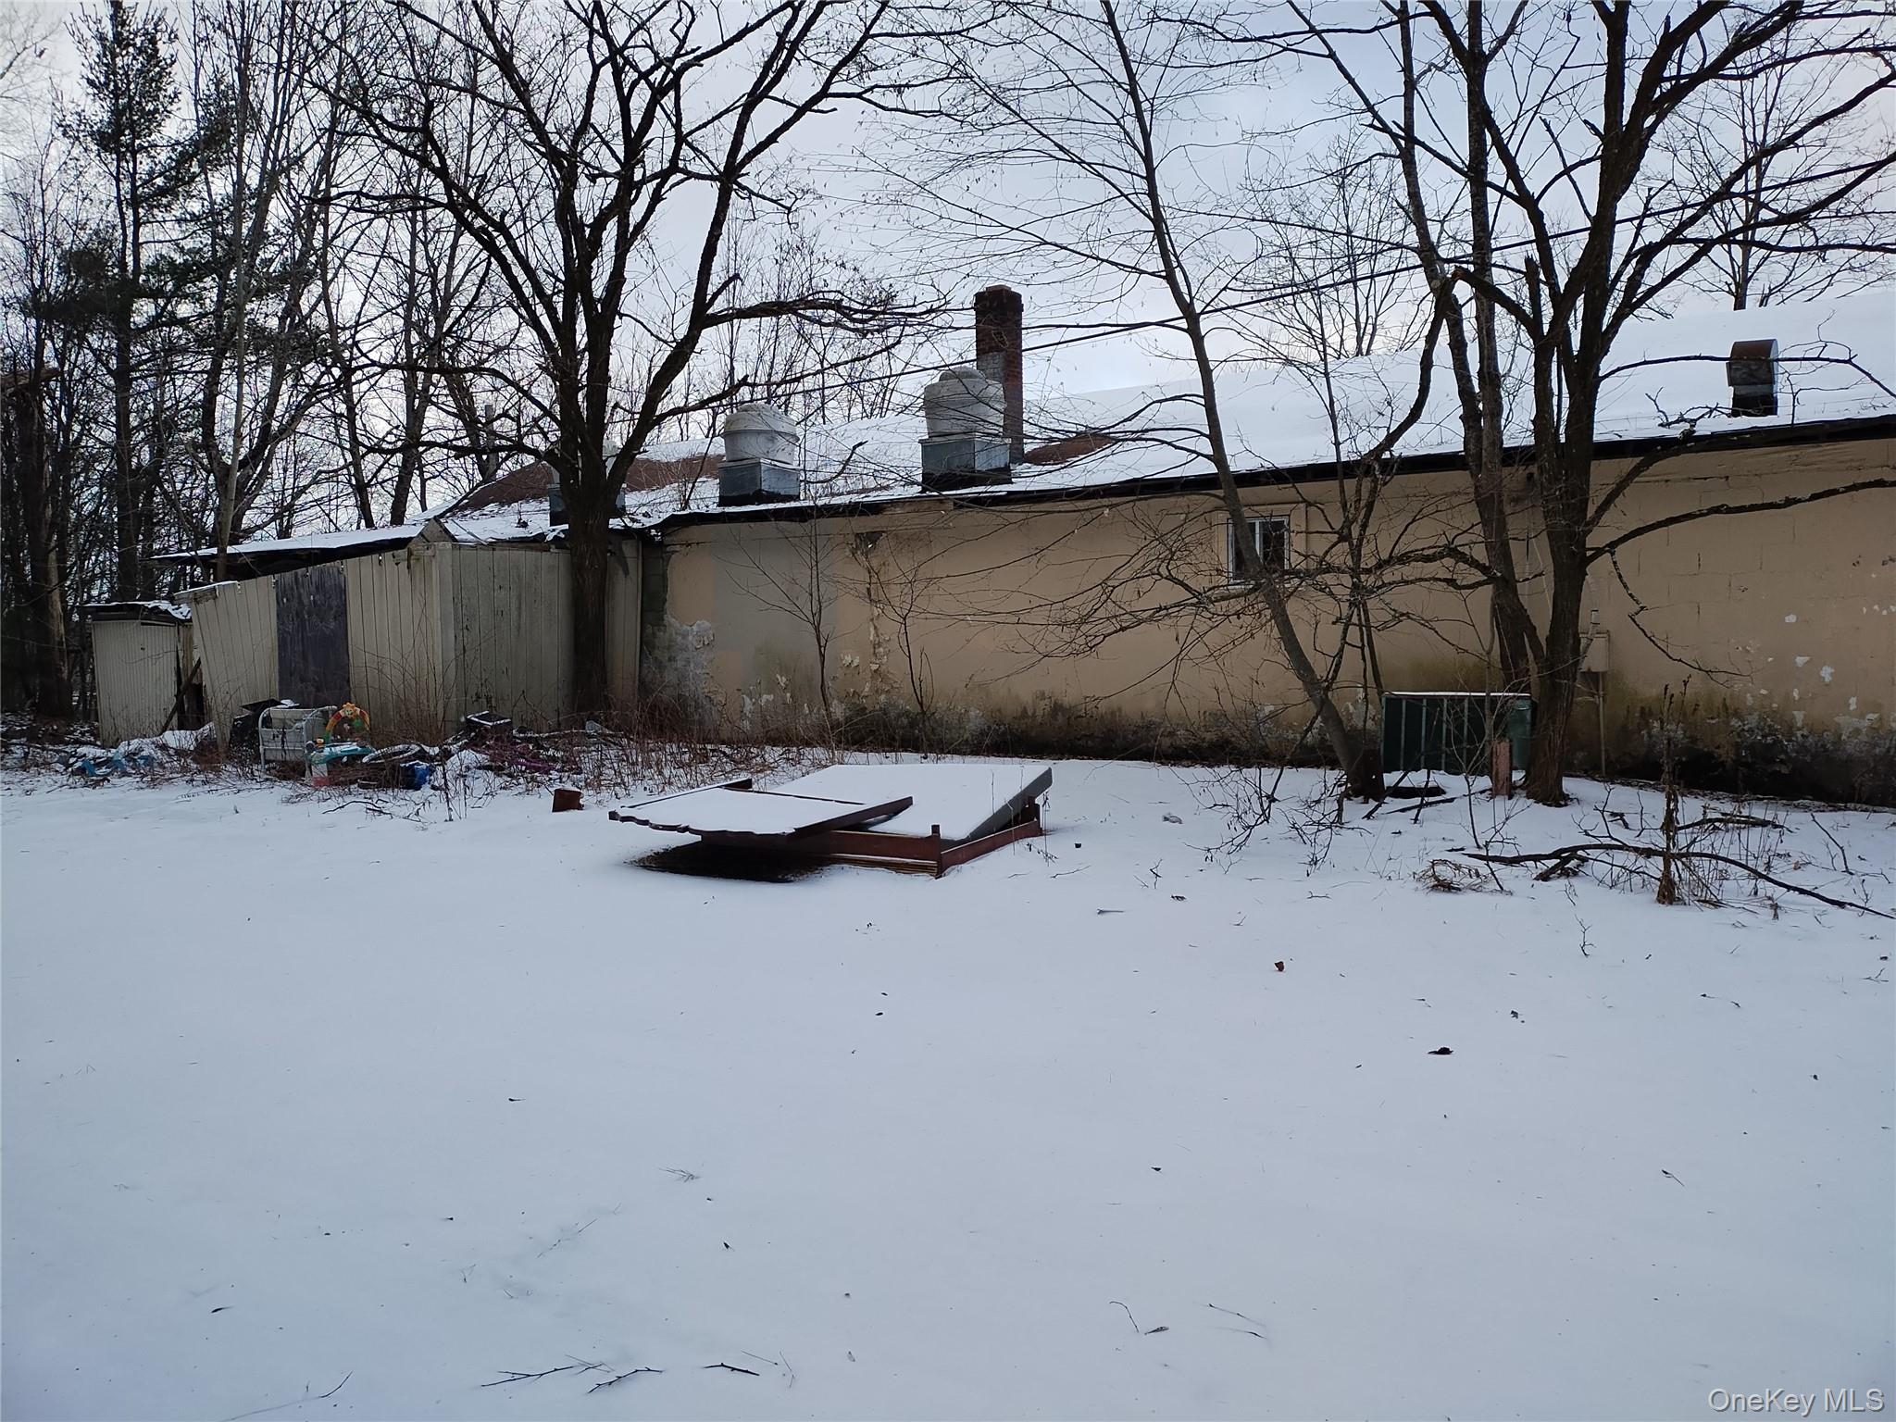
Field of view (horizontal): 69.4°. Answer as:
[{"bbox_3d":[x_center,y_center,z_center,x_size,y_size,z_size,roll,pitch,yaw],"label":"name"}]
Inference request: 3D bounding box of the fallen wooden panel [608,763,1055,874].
[{"bbox_3d":[-0.647,0.643,8.664,2.060,0.430,1.990,1,4,24],"label":"fallen wooden panel"}]

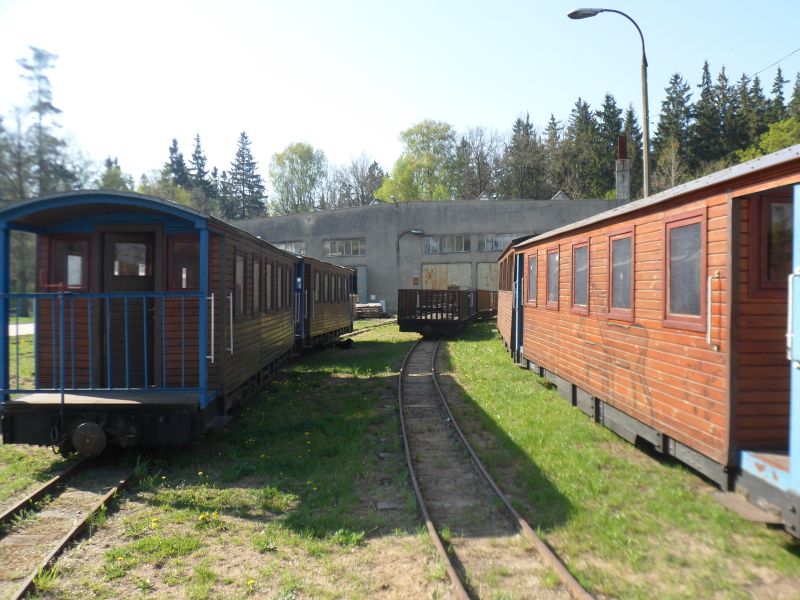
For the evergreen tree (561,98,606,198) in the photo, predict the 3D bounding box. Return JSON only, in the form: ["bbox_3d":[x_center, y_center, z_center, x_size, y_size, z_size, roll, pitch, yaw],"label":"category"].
[{"bbox_3d":[21.058,-11.366,71.827,5.600,23.766,5.600,0,1,0],"label":"evergreen tree"}]

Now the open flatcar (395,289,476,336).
[{"bbox_3d":[1.660,0.439,23.810,2.030,1.700,7.100,0,1,11],"label":"open flatcar"}]

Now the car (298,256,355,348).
[{"bbox_3d":[-2.990,0.050,18.600,2.140,2.740,7.900,0,1,4],"label":"car"}]

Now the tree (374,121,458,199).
[{"bbox_3d":[2.168,-9.238,65.860,8.200,19.704,8.200,0,1,0],"label":"tree"}]

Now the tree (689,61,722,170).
[{"bbox_3d":[31.823,-12.158,64.813,5.000,25.576,5.000,0,1,0],"label":"tree"}]

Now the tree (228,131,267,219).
[{"bbox_3d":[-19.188,-10.320,77.845,5.200,21.483,5.200,0,1,0],"label":"tree"}]

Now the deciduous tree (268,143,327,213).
[{"bbox_3d":[-11.498,-8.559,69.872,6.600,18.216,6.600,0,1,0],"label":"deciduous tree"}]

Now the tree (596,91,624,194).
[{"bbox_3d":[23.951,-11.481,70.825,4.600,24.028,4.600,0,1,0],"label":"tree"}]

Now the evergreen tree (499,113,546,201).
[{"bbox_3d":[14.798,-11.069,75.832,5.600,23.045,5.600,0,1,0],"label":"evergreen tree"}]

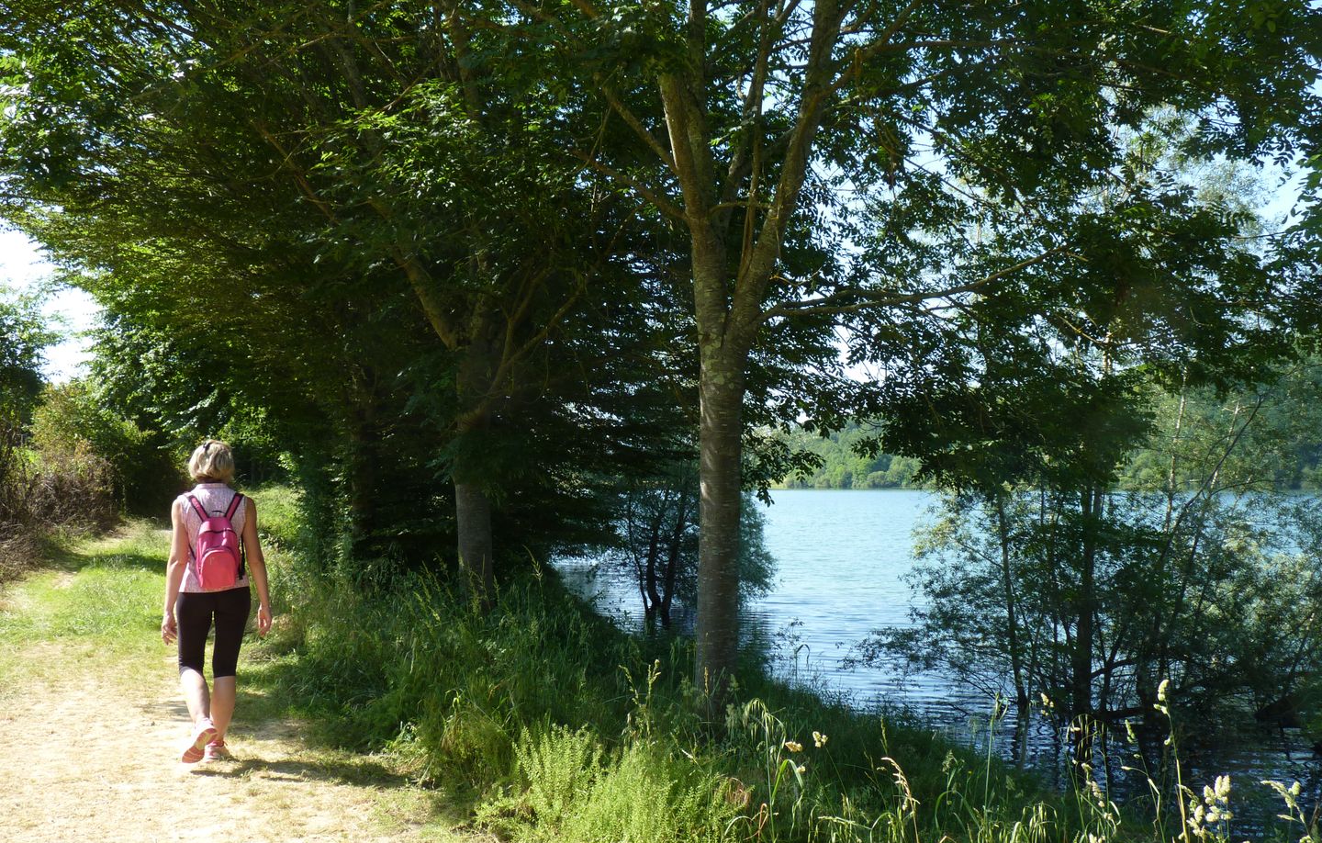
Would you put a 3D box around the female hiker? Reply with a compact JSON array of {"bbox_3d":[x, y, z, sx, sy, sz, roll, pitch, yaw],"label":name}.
[{"bbox_3d":[-2.298,0.921,5.914,0.545,1.645,0.560,1,-3,-25],"label":"female hiker"}]

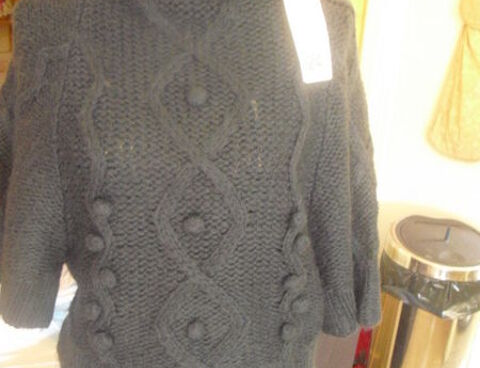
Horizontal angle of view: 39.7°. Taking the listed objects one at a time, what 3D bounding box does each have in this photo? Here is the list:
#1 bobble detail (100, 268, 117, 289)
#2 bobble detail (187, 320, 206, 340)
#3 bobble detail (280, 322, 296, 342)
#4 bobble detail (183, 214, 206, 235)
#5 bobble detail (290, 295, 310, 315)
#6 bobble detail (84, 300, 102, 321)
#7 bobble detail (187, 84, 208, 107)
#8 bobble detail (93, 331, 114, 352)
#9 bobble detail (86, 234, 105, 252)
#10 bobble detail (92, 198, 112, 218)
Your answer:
[{"bbox_3d":[-0.179,0.128,0.899,0.025,0.027,0.018,8,12,20],"label":"bobble detail"},{"bbox_3d":[-0.058,0.190,0.868,0.024,0.028,0.018,3,11,-5],"label":"bobble detail"},{"bbox_3d":[0.066,0.202,0.904,0.024,0.027,0.018,-2,12,-25],"label":"bobble detail"},{"bbox_3d":[-0.060,0.052,0.858,0.027,0.026,0.018,3,11,-5],"label":"bobble detail"},{"bbox_3d":[0.082,0.164,0.904,0.027,0.027,0.018,-2,12,-25],"label":"bobble detail"},{"bbox_3d":[-0.201,0.175,0.915,0.026,0.029,0.018,8,12,20],"label":"bobble detail"},{"bbox_3d":[-0.052,-0.109,0.817,0.026,0.026,0.018,3,11,-5],"label":"bobble detail"},{"bbox_3d":[-0.188,0.216,0.915,0.029,0.029,0.018,8,12,20],"label":"bobble detail"},{"bbox_3d":[-0.197,0.080,0.899,0.027,0.025,0.018,8,12,20],"label":"bobble detail"},{"bbox_3d":[-0.184,0.033,0.889,0.027,0.027,0.018,8,12,20],"label":"bobble detail"}]

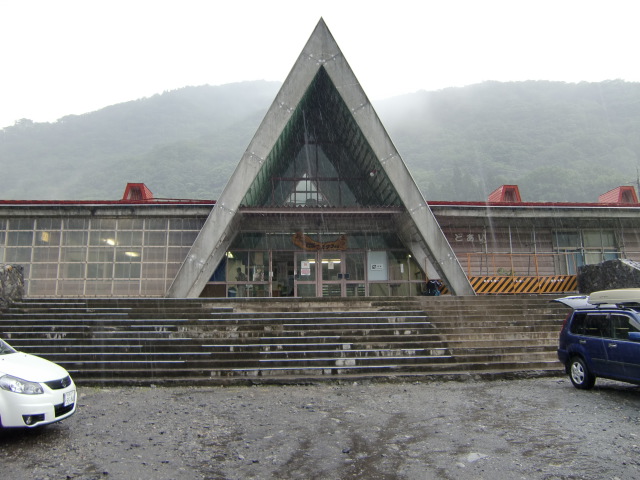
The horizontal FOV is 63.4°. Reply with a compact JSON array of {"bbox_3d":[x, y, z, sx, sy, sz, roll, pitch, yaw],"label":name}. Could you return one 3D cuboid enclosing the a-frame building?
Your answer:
[{"bbox_3d":[-0.327,-2.419,23.461,10.633,10.545,10.000,0,-9,-5],"label":"a-frame building"}]

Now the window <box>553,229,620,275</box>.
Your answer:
[{"bbox_3d":[10.681,0.515,20.776,2.800,1.943,0.150,0,-11,-5],"label":"window"}]

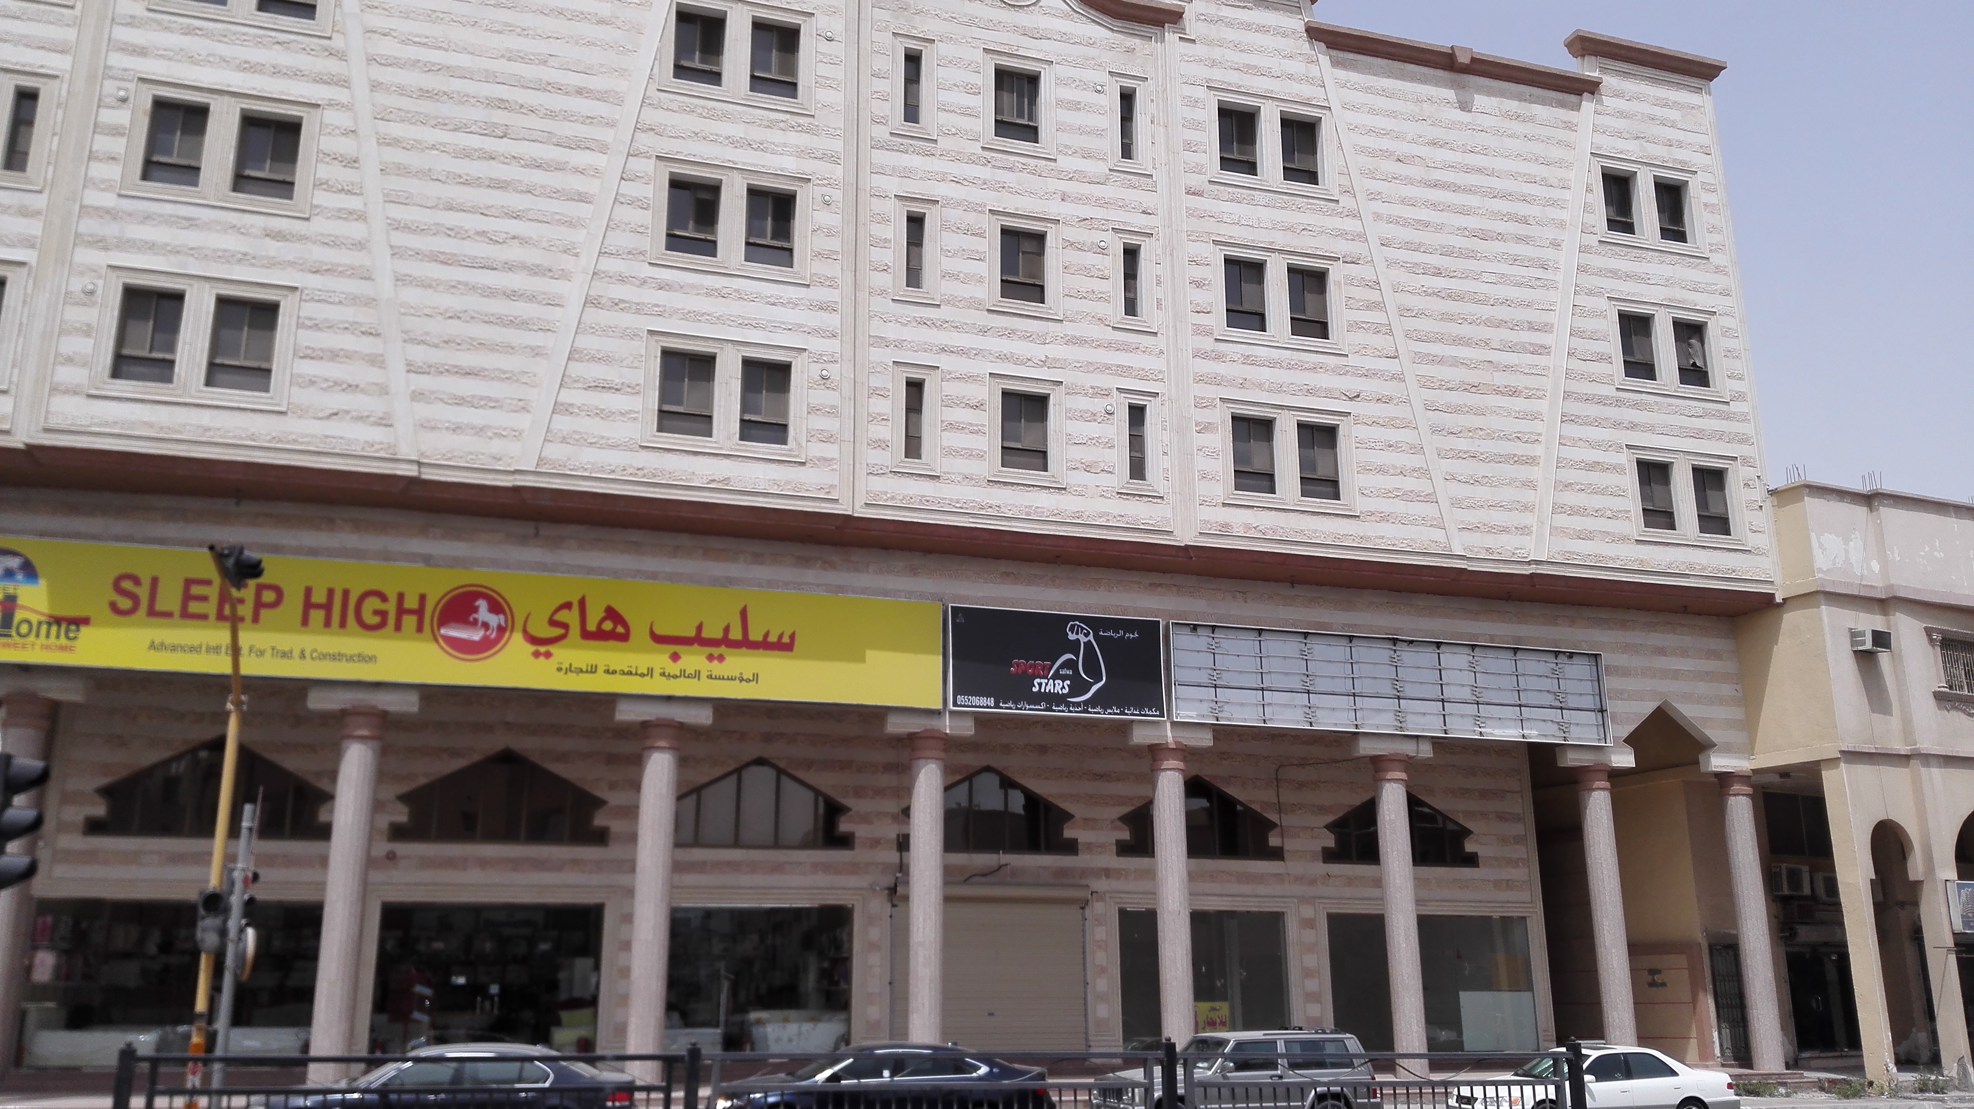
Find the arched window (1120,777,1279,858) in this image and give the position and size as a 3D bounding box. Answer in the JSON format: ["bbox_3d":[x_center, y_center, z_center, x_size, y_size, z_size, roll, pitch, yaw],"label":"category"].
[{"bbox_3d":[4.518,5.593,31.290,3.916,1.734,0.150,5,-15,-17],"label":"arched window"}]

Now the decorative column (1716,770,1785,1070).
[{"bbox_3d":[16.243,7.706,31.112,0.716,6.149,0.716,4,-15,-17],"label":"decorative column"}]

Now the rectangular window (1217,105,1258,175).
[{"bbox_3d":[5.224,-8.625,30.556,0.980,1.592,0.150,5,-15,-17],"label":"rectangular window"}]

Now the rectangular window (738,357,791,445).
[{"bbox_3d":[-3.970,-2.717,26.071,0.907,1.593,0.150,5,-15,-17],"label":"rectangular window"}]

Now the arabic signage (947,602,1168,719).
[{"bbox_3d":[1.325,1.991,26.804,4.160,1.900,0.200,4,-16,-17],"label":"arabic signage"}]

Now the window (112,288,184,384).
[{"bbox_3d":[-13.529,-3.497,23.709,0.910,1.627,0.140,5,-15,-16],"label":"window"}]

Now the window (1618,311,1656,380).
[{"bbox_3d":[14.354,-4.588,32.399,0.980,1.593,0.150,5,-15,-17],"label":"window"}]

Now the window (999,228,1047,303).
[{"bbox_3d":[0.703,-5.431,27.449,0.900,1.490,0.150,4,-16,-17],"label":"window"}]

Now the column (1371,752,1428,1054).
[{"bbox_3d":[8.315,7.172,29.320,0.700,6.262,0.700,5,-15,-16],"label":"column"}]

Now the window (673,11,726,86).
[{"bbox_3d":[-5.319,-9.323,27.099,0.901,1.413,0.180,5,-16,-16],"label":"window"}]

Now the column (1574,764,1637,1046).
[{"bbox_3d":[13.035,7.583,30.681,0.700,6.192,0.700,5,-15,-16],"label":"column"}]

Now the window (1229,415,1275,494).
[{"bbox_3d":[5.209,-1.945,28.791,0.956,1.593,0.150,5,-15,-17],"label":"window"}]

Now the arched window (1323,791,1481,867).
[{"bbox_3d":[9.476,6.275,33.629,4.078,1.708,0.140,5,-15,-16],"label":"arched window"}]

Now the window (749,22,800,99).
[{"bbox_3d":[-3.867,-9.100,26.838,0.890,1.570,0.150,4,-16,-17],"label":"window"}]

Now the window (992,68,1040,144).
[{"bbox_3d":[0.617,-8.863,28.941,0.966,1.605,0.180,5,-16,-16],"label":"window"}]

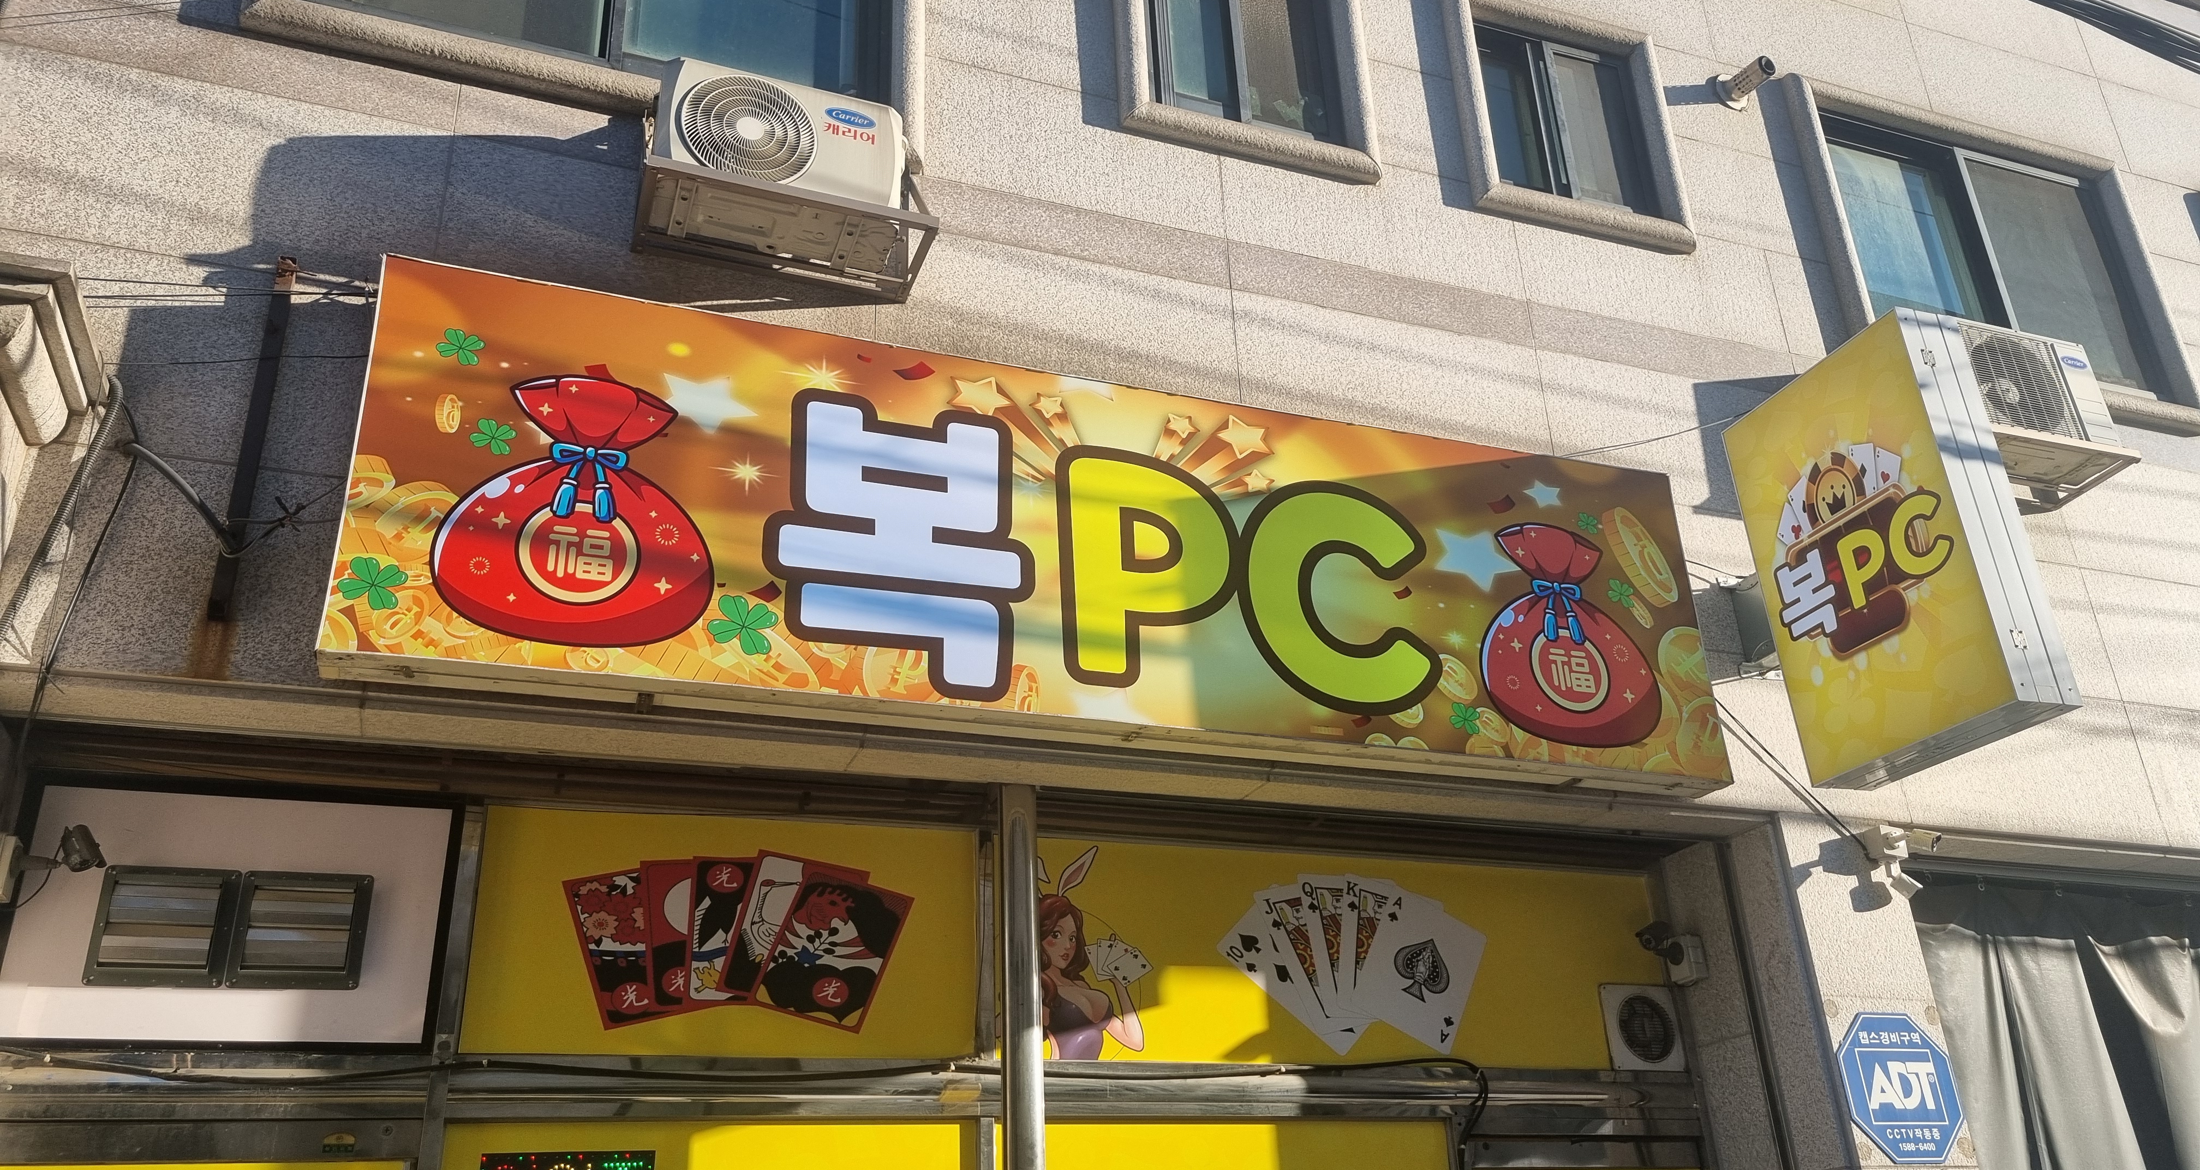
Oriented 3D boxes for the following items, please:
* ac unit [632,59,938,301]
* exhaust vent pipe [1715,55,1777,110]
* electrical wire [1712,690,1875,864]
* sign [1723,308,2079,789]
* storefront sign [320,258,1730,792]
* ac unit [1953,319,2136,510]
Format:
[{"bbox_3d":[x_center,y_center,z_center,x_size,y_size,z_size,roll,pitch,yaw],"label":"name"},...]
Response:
[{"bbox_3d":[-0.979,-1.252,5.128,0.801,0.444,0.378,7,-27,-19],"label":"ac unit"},{"bbox_3d":[2.900,-2.261,7.364,0.185,0.185,0.220,7,-27,-19],"label":"exhaust vent pipe"},{"bbox_3d":[2.443,0.674,5.820,0.537,0.590,0.070,7,-27,-19],"label":"electrical wire"},{"bbox_3d":[2.639,-0.090,5.545,0.279,1.379,0.840,7,-27,-19],"label":"sign"},{"bbox_3d":[0.025,-0.092,5.094,4.275,1.189,0.170,7,-27,-19],"label":"storefront sign"},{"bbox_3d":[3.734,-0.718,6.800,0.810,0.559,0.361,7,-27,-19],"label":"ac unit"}]

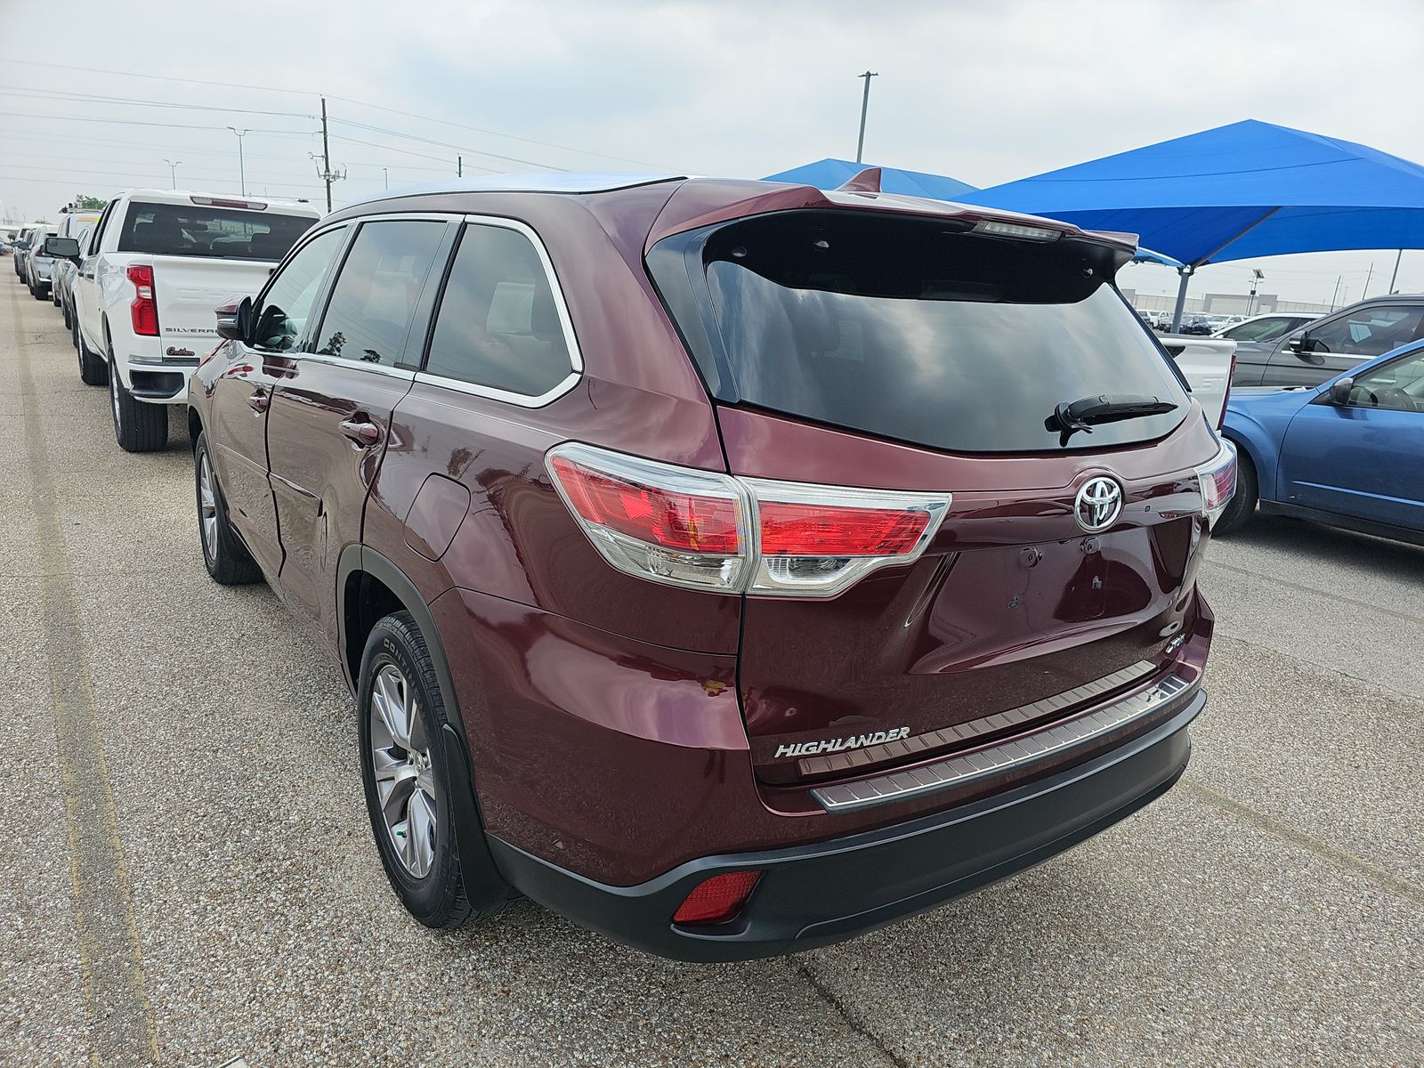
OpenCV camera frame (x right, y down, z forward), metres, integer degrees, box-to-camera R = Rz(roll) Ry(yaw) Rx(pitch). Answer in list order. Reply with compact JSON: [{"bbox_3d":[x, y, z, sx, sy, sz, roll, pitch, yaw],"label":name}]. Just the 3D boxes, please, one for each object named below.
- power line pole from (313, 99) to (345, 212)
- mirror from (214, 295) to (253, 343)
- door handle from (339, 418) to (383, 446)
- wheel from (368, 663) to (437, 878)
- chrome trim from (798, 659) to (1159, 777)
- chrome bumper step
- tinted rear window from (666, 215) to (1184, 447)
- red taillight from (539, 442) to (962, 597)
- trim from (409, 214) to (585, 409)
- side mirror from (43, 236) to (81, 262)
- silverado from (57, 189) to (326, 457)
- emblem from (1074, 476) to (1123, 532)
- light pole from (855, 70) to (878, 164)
[{"bbox_3d":[-31.214,-28.195,77.487,2.300,13.900,0.800,4,15,2],"label":"power line pole"},{"bbox_3d":[-1.672,-0.751,3.308,0.115,0.165,0.225,0,15,-16],"label":"mirror"},{"bbox_3d":[-0.834,-0.240,2.242,0.050,0.045,0.220,-7,18,-35],"label":"door handle"},{"bbox_3d":[-0.660,0.546,2.273,0.190,0.490,0.490,-6,18,-35],"label":"wheel"},{"bbox_3d":[0.605,0.360,1.900,1.080,0.040,0.080,-6,18,-35],"label":"chrome trim"},{"bbox_3d":[0.651,0.402,1.862,1.130,0.032,0.115,-7,18,-35],"label":"chrome bumper step"},{"bbox_3d":[0.543,-0.357,1.877,1.380,0.466,0.109,-6,-14,-35],"label":"tinted rear window"},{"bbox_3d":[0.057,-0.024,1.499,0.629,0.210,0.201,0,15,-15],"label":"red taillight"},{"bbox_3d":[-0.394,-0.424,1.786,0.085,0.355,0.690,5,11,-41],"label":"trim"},{"bbox_3d":[-6.034,-2.645,8.787,0.280,0.200,0.150,-7,18,-35],"label":"side mirror"},{"bbox_3d":[-4.595,-2.101,8.896,2.100,1.950,6.000,-7,18,-35],"label":"silverado"},{"bbox_3d":[0.693,-0.054,1.709,0.148,0.103,0.022,-6,11,-35],"label":"emblem"},{"bbox_3d":[5.945,-13.705,39.421,0.350,10.290,1.150,-7,18,-35],"label":"light pole"}]

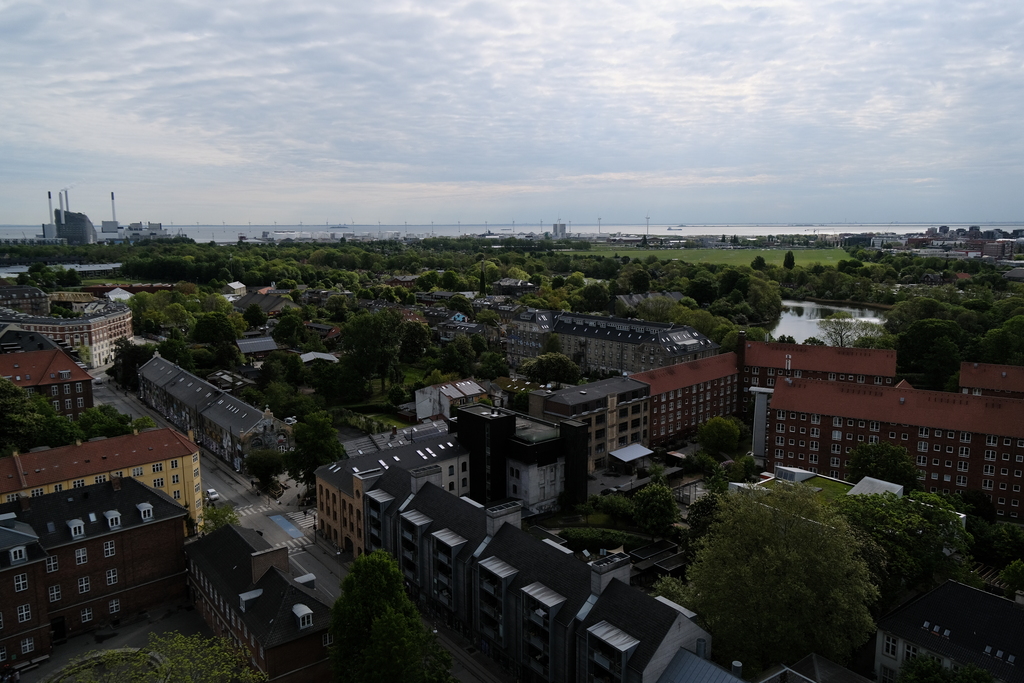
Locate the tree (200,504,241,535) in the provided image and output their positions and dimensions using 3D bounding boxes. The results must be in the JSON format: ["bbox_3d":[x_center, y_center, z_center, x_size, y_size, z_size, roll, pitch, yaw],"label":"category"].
[{"bbox_3d":[-53.423,33.067,134.502,7.403,7.003,7.403,0,9,0],"label":"tree"}]

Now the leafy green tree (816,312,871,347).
[{"bbox_3d":[131.000,-2.400,293.380,19.500,18.000,19.500,0,9,0],"label":"leafy green tree"}]

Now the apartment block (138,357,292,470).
[{"bbox_3d":[-80.170,15.890,192.780,11.300,12.000,90.000,-7,12,-38],"label":"apartment block"}]

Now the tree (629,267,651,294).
[{"bbox_3d":[87.100,-38.830,504.770,14.380,20.560,14.380,1,9,10],"label":"tree"}]

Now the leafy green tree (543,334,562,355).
[{"bbox_3d":[16.052,3.683,292.324,7.899,14.243,7.899,0,9,0],"label":"leafy green tree"}]

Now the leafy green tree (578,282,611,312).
[{"bbox_3d":[49.570,-25.720,435.320,17.710,16.830,17.710,1,9,6],"label":"leafy green tree"}]

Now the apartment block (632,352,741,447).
[{"bbox_3d":[43.420,13.730,192.420,41.500,15.800,12.000,-9,13,-43],"label":"apartment block"}]

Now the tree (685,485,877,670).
[{"bbox_3d":[32.000,28.740,89.040,21.000,22.800,21.000,0,9,0],"label":"tree"}]

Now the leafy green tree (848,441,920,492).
[{"bbox_3d":[71.100,25.610,141.910,12.800,12.100,12.800,0,9,0],"label":"leafy green tree"}]

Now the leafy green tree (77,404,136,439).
[{"bbox_3d":[-89.750,20.250,164.700,12.990,12.320,12.990,-5,10,-29],"label":"leafy green tree"}]

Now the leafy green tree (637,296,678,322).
[{"bbox_3d":[68.765,-9.940,350.320,18.359,22.348,18.359,0,9,0],"label":"leafy green tree"}]

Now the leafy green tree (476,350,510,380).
[{"bbox_3d":[-6.180,8.240,245.800,11.000,9.980,11.000,0,9,-1],"label":"leafy green tree"}]

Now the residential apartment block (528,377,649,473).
[{"bbox_3d":[19.169,20.034,178.625,29.777,18.277,12.937,-9,13,-43],"label":"residential apartment block"}]

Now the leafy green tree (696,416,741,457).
[{"bbox_3d":[47.900,22.230,171.250,9.500,9.400,9.500,0,9,0],"label":"leafy green tree"}]

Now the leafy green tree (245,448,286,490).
[{"bbox_3d":[-49.200,25.250,146.970,8.180,7.860,8.180,-3,10,-19],"label":"leafy green tree"}]

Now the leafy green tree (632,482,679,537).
[{"bbox_3d":[26.102,30.905,133.713,8.056,11.130,8.056,0,9,0],"label":"leafy green tree"}]

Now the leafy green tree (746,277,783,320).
[{"bbox_3d":[138.500,-23.390,403.140,19.160,22.970,19.160,3,10,19],"label":"leafy green tree"}]

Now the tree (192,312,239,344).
[{"bbox_3d":[-136.592,-4.785,339.335,20.245,16.694,20.245,0,9,0],"label":"tree"}]

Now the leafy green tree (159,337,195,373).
[{"bbox_3d":[-123.018,6.451,270.647,13.475,16.391,13.475,0,9,0],"label":"leafy green tree"}]

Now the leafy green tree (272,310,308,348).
[{"bbox_3d":[-97.500,-4.790,324.400,13.800,13.800,13.800,0,9,0],"label":"leafy green tree"}]

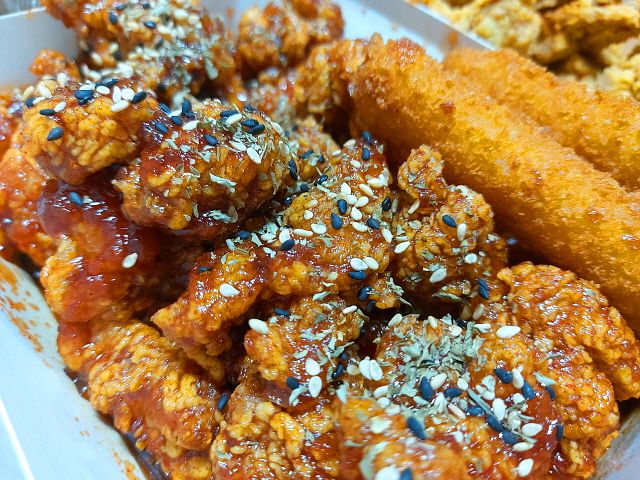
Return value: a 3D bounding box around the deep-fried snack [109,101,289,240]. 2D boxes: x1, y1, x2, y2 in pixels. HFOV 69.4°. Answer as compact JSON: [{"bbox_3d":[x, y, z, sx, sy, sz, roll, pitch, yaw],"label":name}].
[{"bbox_3d":[-0.029,-0.018,0.115,0.044,0.029,0.035,-8,48,-9],"label":"deep-fried snack"}]

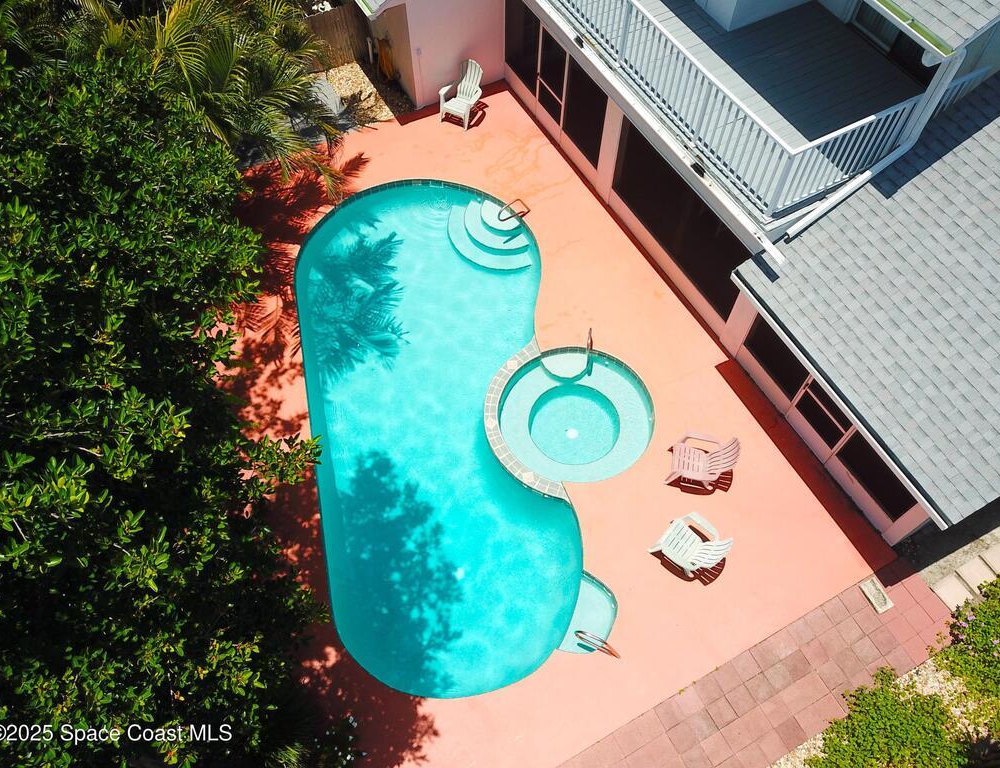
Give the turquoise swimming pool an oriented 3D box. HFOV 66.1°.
[{"bbox_3d":[-1.036,0.419,12.912,4.309,1.350,9.314,-8,60,-5],"label":"turquoise swimming pool"}]

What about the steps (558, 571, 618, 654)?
[{"bbox_3d":[1.275,3.280,10.691,0.660,0.400,1.140,18,61,10],"label":"steps"}]

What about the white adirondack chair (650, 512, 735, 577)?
[{"bbox_3d":[2.637,2.211,10.573,0.860,0.930,0.770,36,66,19],"label":"white adirondack chair"}]

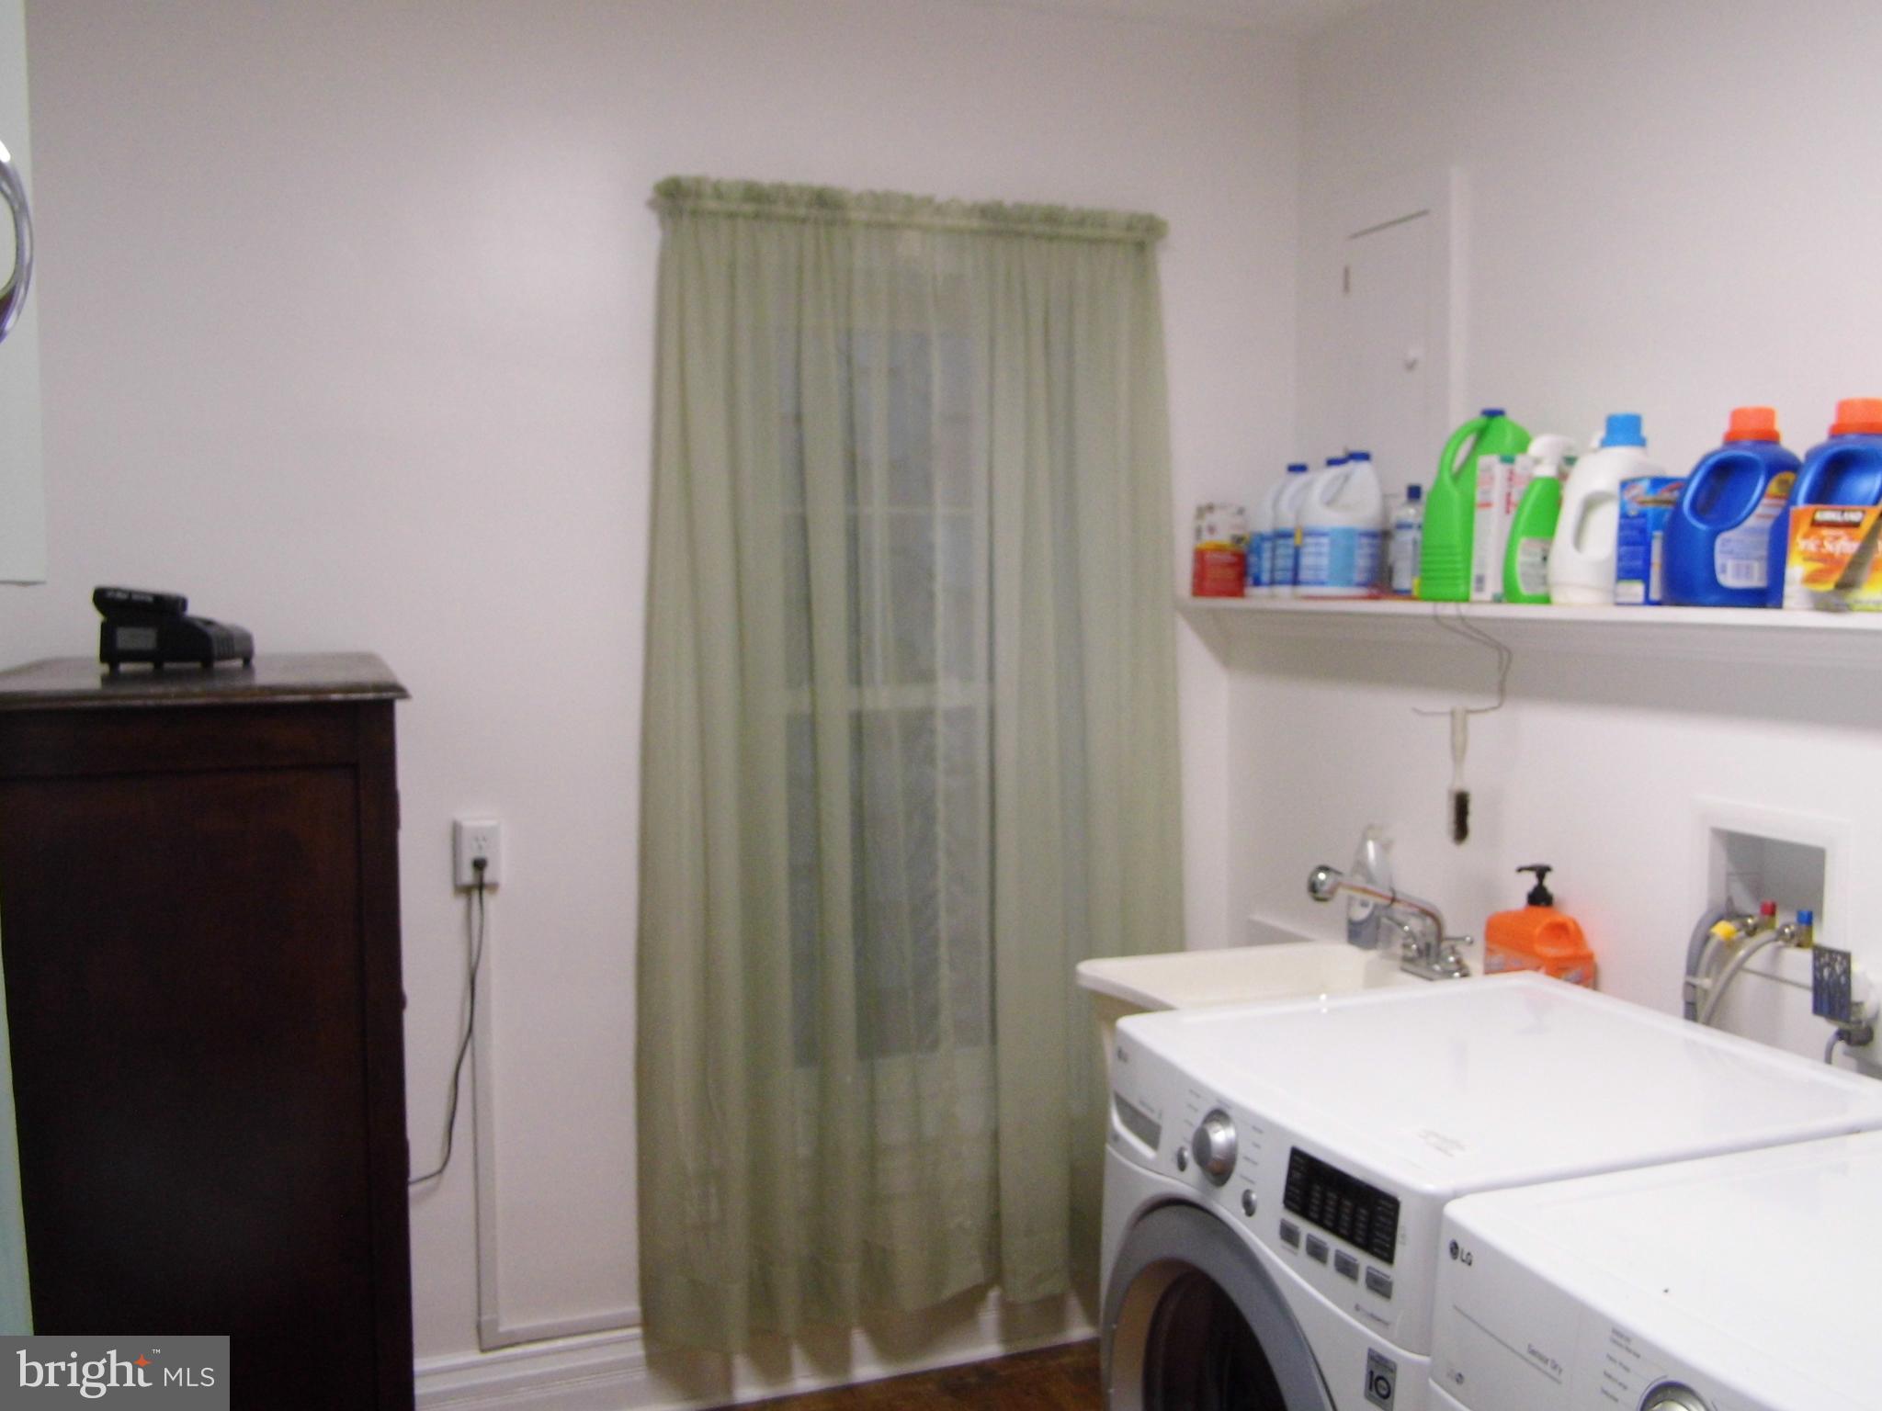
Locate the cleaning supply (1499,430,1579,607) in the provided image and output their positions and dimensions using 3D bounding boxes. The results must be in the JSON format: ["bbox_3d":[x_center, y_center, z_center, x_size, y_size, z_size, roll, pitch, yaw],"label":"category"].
[{"bbox_3d":[0.939,-0.292,2.470,0.108,0.268,0.065,3,5,38],"label":"cleaning supply"}]

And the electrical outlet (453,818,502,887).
[{"bbox_3d":[-0.811,0.258,2.762,0.078,0.120,0.035,-2,5,-20],"label":"electrical outlet"}]

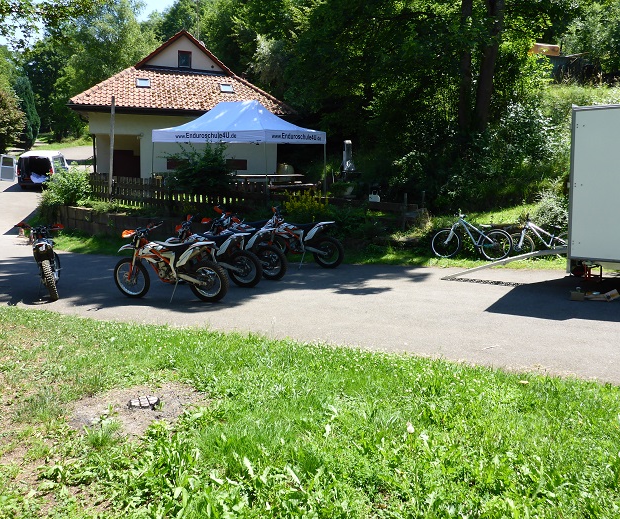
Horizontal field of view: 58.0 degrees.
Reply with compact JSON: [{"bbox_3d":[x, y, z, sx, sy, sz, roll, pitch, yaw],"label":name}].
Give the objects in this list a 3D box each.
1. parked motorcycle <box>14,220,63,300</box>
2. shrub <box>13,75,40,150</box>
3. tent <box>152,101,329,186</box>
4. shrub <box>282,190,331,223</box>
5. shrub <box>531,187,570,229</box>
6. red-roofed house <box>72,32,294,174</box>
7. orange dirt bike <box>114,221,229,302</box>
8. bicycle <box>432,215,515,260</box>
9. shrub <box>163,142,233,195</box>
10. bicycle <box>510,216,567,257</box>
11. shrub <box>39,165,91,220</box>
[{"bbox_3d":[-4.623,-0.029,9.523,0.840,1.180,2.080,-4,12,-22],"label":"parked motorcycle"},{"bbox_3d":[-27.352,-14.183,54.000,2.700,7.400,2.700,-4,13,-24],"label":"shrub"},{"bbox_3d":[-2.219,-3.247,17.516,4.500,3.289,3.000,9,14,33],"label":"tent"},{"bbox_3d":[-0.082,-1.194,13.100,1.120,0.850,1.000,1,12,0],"label":"shrub"},{"bbox_3d":[5.790,-1.179,13.200,1.150,1.050,1.000,2,12,0],"label":"shrub"},{"bbox_3d":[-6.227,-7.245,26.589,8.958,6.224,9.500,-1,14,-18],"label":"red-roofed house"},{"bbox_3d":[-2.203,0.066,8.618,2.100,1.200,0.820,5,14,22],"label":"orange dirt bike"},{"bbox_3d":[3.300,-0.426,11.331,1.740,0.980,0.580,1,10,1],"label":"bicycle"},{"bbox_3d":[-3.055,-2.403,15.200,1.800,1.600,1.600,2,12,0],"label":"shrub"},{"bbox_3d":[5.225,-0.457,12.294,1.740,1.060,0.620,1,12,3],"label":"bicycle"},{"bbox_3d":[-6.886,-1.851,15.700,1.420,1.500,1.400,-4,12,-22],"label":"shrub"}]

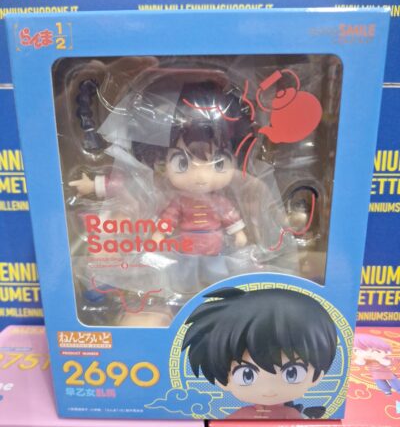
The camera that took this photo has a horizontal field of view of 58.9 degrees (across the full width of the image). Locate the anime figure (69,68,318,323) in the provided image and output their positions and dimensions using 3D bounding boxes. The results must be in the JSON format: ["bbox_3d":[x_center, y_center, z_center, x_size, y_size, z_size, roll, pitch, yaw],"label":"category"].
[{"bbox_3d":[-0.003,-0.004,0.173,0.117,0.122,0.055,0,15,1],"label":"anime figure"}]

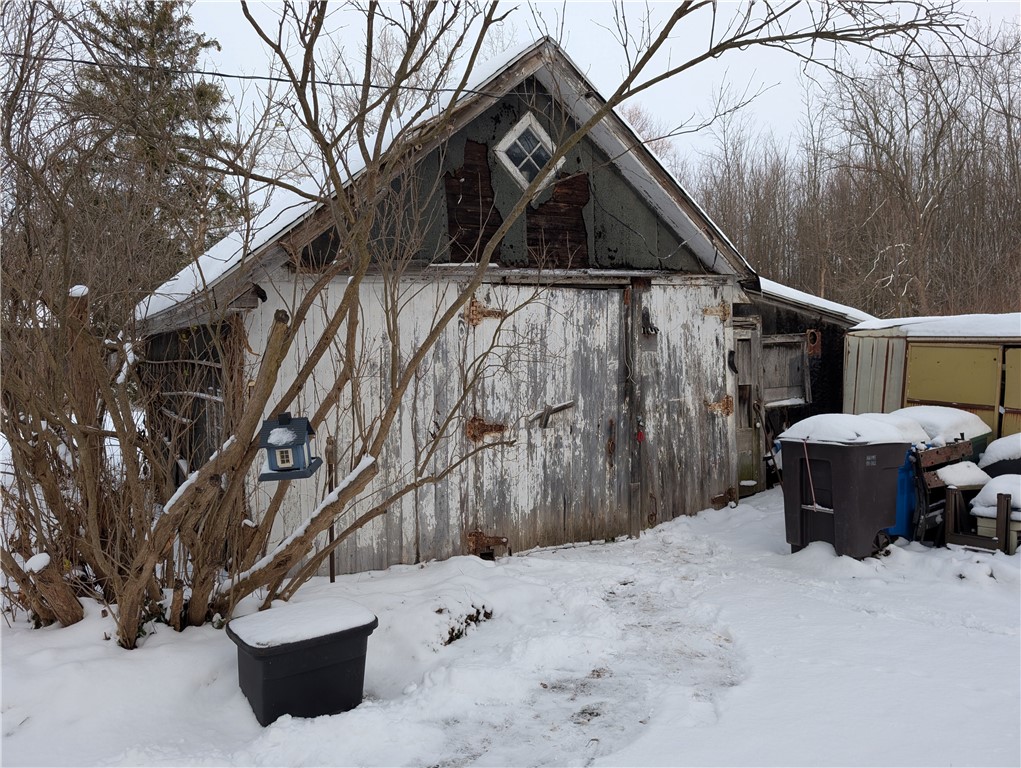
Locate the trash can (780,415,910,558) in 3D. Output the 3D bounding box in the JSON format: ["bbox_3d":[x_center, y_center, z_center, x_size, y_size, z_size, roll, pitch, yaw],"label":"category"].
[{"bbox_3d":[2.780,0.865,5.910,0.850,1.070,0.730,-5,8,-38],"label":"trash can"}]

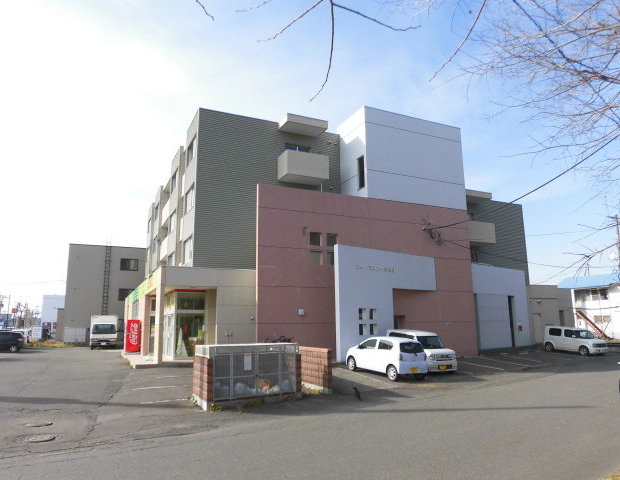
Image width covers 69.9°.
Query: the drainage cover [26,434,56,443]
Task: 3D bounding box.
[{"bbox_3d":[-4.992,3.707,8.231,0.560,0.040,0.560,4,-11,-25],"label":"drainage cover"}]

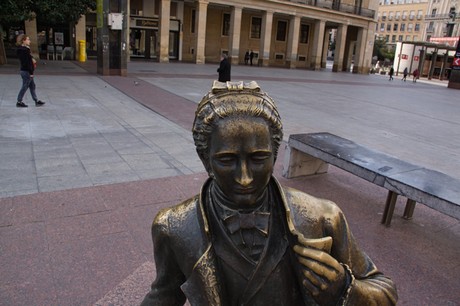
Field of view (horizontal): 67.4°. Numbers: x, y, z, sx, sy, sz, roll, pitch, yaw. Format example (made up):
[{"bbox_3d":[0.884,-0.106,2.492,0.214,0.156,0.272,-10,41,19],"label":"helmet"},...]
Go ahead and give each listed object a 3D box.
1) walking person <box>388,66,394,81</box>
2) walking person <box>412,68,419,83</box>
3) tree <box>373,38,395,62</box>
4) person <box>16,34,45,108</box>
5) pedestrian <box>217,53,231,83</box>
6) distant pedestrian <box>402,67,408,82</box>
[{"bbox_3d":[20.050,-9.829,42.688,0.600,1.680,0.500,7,16,10],"label":"walking person"},{"bbox_3d":[23.169,-9.620,42.996,0.550,1.650,0.520,7,16,10],"label":"walking person"},{"bbox_3d":[27.549,-17.687,62.909,5.500,6.800,5.500,4,16,-1],"label":"tree"},{"bbox_3d":[-4.756,-1.932,8.198,0.680,1.660,0.470,0,16,-15],"label":"person"},{"bbox_3d":[-0.238,-2.869,13.024,0.500,1.680,0.500,4,16,1],"label":"pedestrian"},{"bbox_3d":[21.683,-9.669,42.637,0.620,1.670,0.500,7,16,10],"label":"distant pedestrian"}]

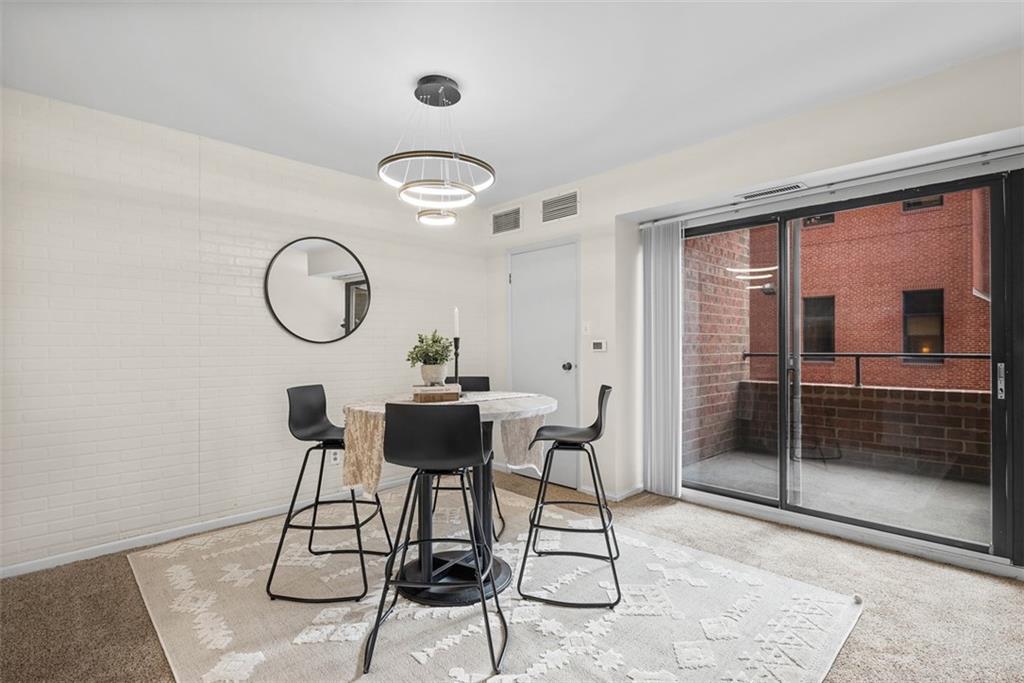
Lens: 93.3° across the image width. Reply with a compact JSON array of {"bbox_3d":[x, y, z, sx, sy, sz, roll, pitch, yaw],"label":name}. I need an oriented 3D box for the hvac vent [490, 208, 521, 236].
[{"bbox_3d":[-0.052,-1.151,4.618,0.022,0.207,0.409,0,0,-43],"label":"hvac vent"}]

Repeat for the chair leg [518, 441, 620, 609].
[{"bbox_3d":[0.305,0.870,2.490,0.476,0.702,0.555,0,0,11],"label":"chair leg"}]

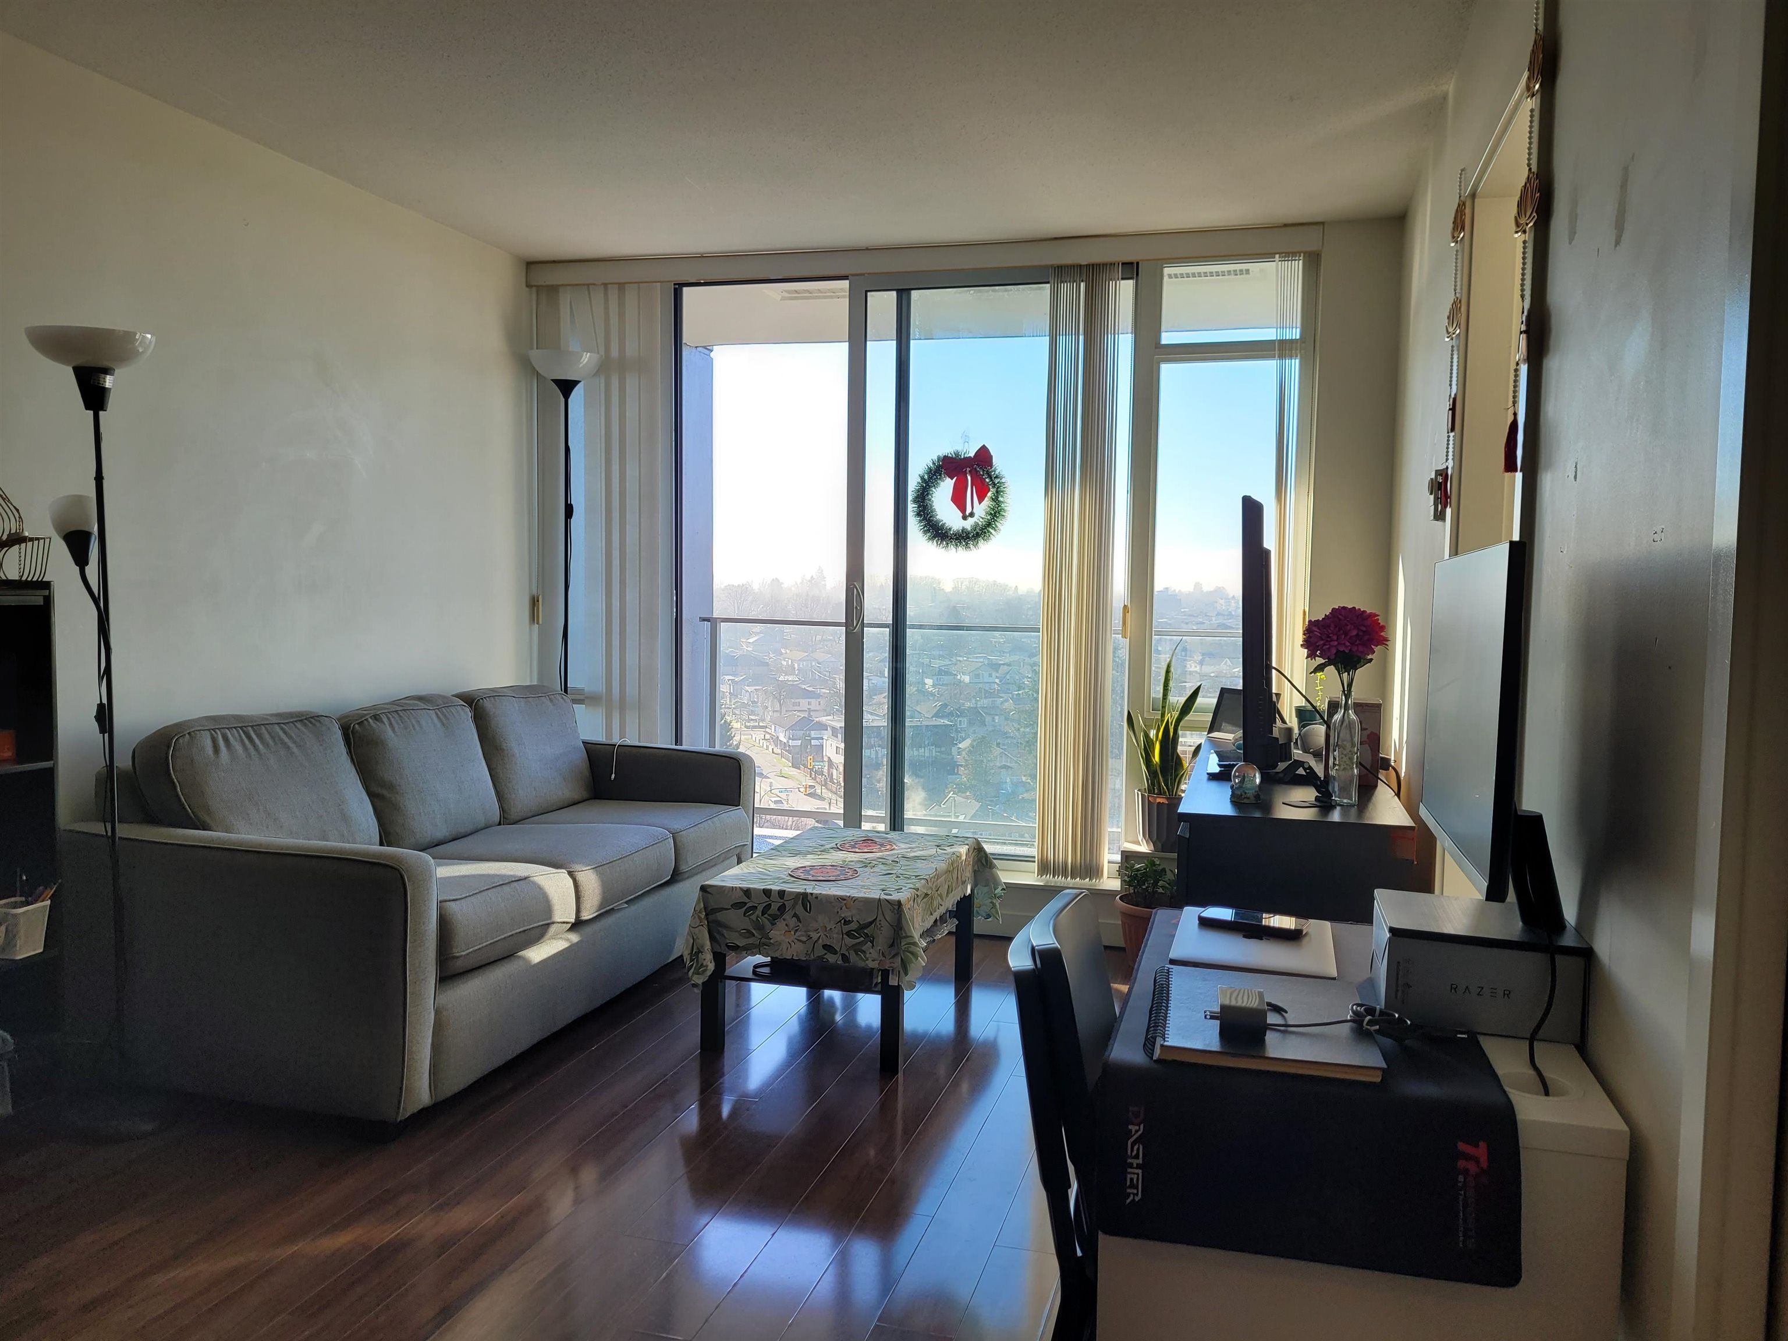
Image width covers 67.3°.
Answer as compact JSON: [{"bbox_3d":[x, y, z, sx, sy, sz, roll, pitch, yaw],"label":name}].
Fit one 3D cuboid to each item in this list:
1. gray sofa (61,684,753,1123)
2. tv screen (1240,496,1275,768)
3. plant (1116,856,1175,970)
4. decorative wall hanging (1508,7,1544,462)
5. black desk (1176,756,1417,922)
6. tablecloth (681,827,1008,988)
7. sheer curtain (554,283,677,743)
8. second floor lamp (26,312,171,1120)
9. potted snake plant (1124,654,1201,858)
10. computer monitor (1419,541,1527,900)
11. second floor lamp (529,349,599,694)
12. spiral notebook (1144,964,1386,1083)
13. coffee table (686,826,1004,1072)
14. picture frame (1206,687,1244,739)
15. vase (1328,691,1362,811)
[{"bbox_3d":[-1.255,0.527,4.105,0.950,0.900,2.080,2,4,16],"label":"gray sofa"},{"bbox_3d":[1.019,-0.121,3.681,0.080,0.650,1.100,2,4,16],"label":"tv screen"},{"bbox_3d":[0.869,0.795,4.425,0.280,0.385,0.280,2,4,16],"label":"plant"},{"bbox_3d":[0.968,-0.656,2.050,0.035,0.710,0.130,2,4,16],"label":"decorative wall hanging"},{"bbox_3d":[1.080,0.663,3.712,0.510,0.750,1.440,2,4,16],"label":"black desk"},{"bbox_3d":[-0.117,0.694,3.965,0.680,0.280,0.970,2,4,16],"label":"tablecloth"},{"bbox_3d":[-1.099,-0.397,5.259,0.533,2.160,0.100,2,4,16],"label":"sheer curtain"},{"bbox_3d":[-1.798,0.144,3.047,0.270,1.800,0.280,-1,4,-31],"label":"second floor lamp"},{"bbox_3d":[0.944,0.265,4.694,0.260,0.735,0.250,2,4,16],"label":"potted snake plant"},{"bbox_3d":[0.712,0.044,1.650,0.040,0.371,0.631,2,4,16],"label":"computer monitor"},{"bbox_3d":[-1.261,-0.250,5.146,0.300,1.920,0.300,2,4,16],"label":"second floor lamp"},{"bbox_3d":[0.428,0.406,1.570,0.245,0.018,0.311,2,4,13],"label":"spiral notebook"},{"bbox_3d":[-0.123,0.778,3.938,0.585,0.450,0.940,2,4,16],"label":"coffee table"},{"bbox_3d":[1.135,0.132,4.338,0.030,0.180,0.250,19,-8,-39],"label":"picture frame"},{"bbox_3d":[1.076,0.183,3.216,0.070,0.275,0.070,2,4,16],"label":"vase"}]

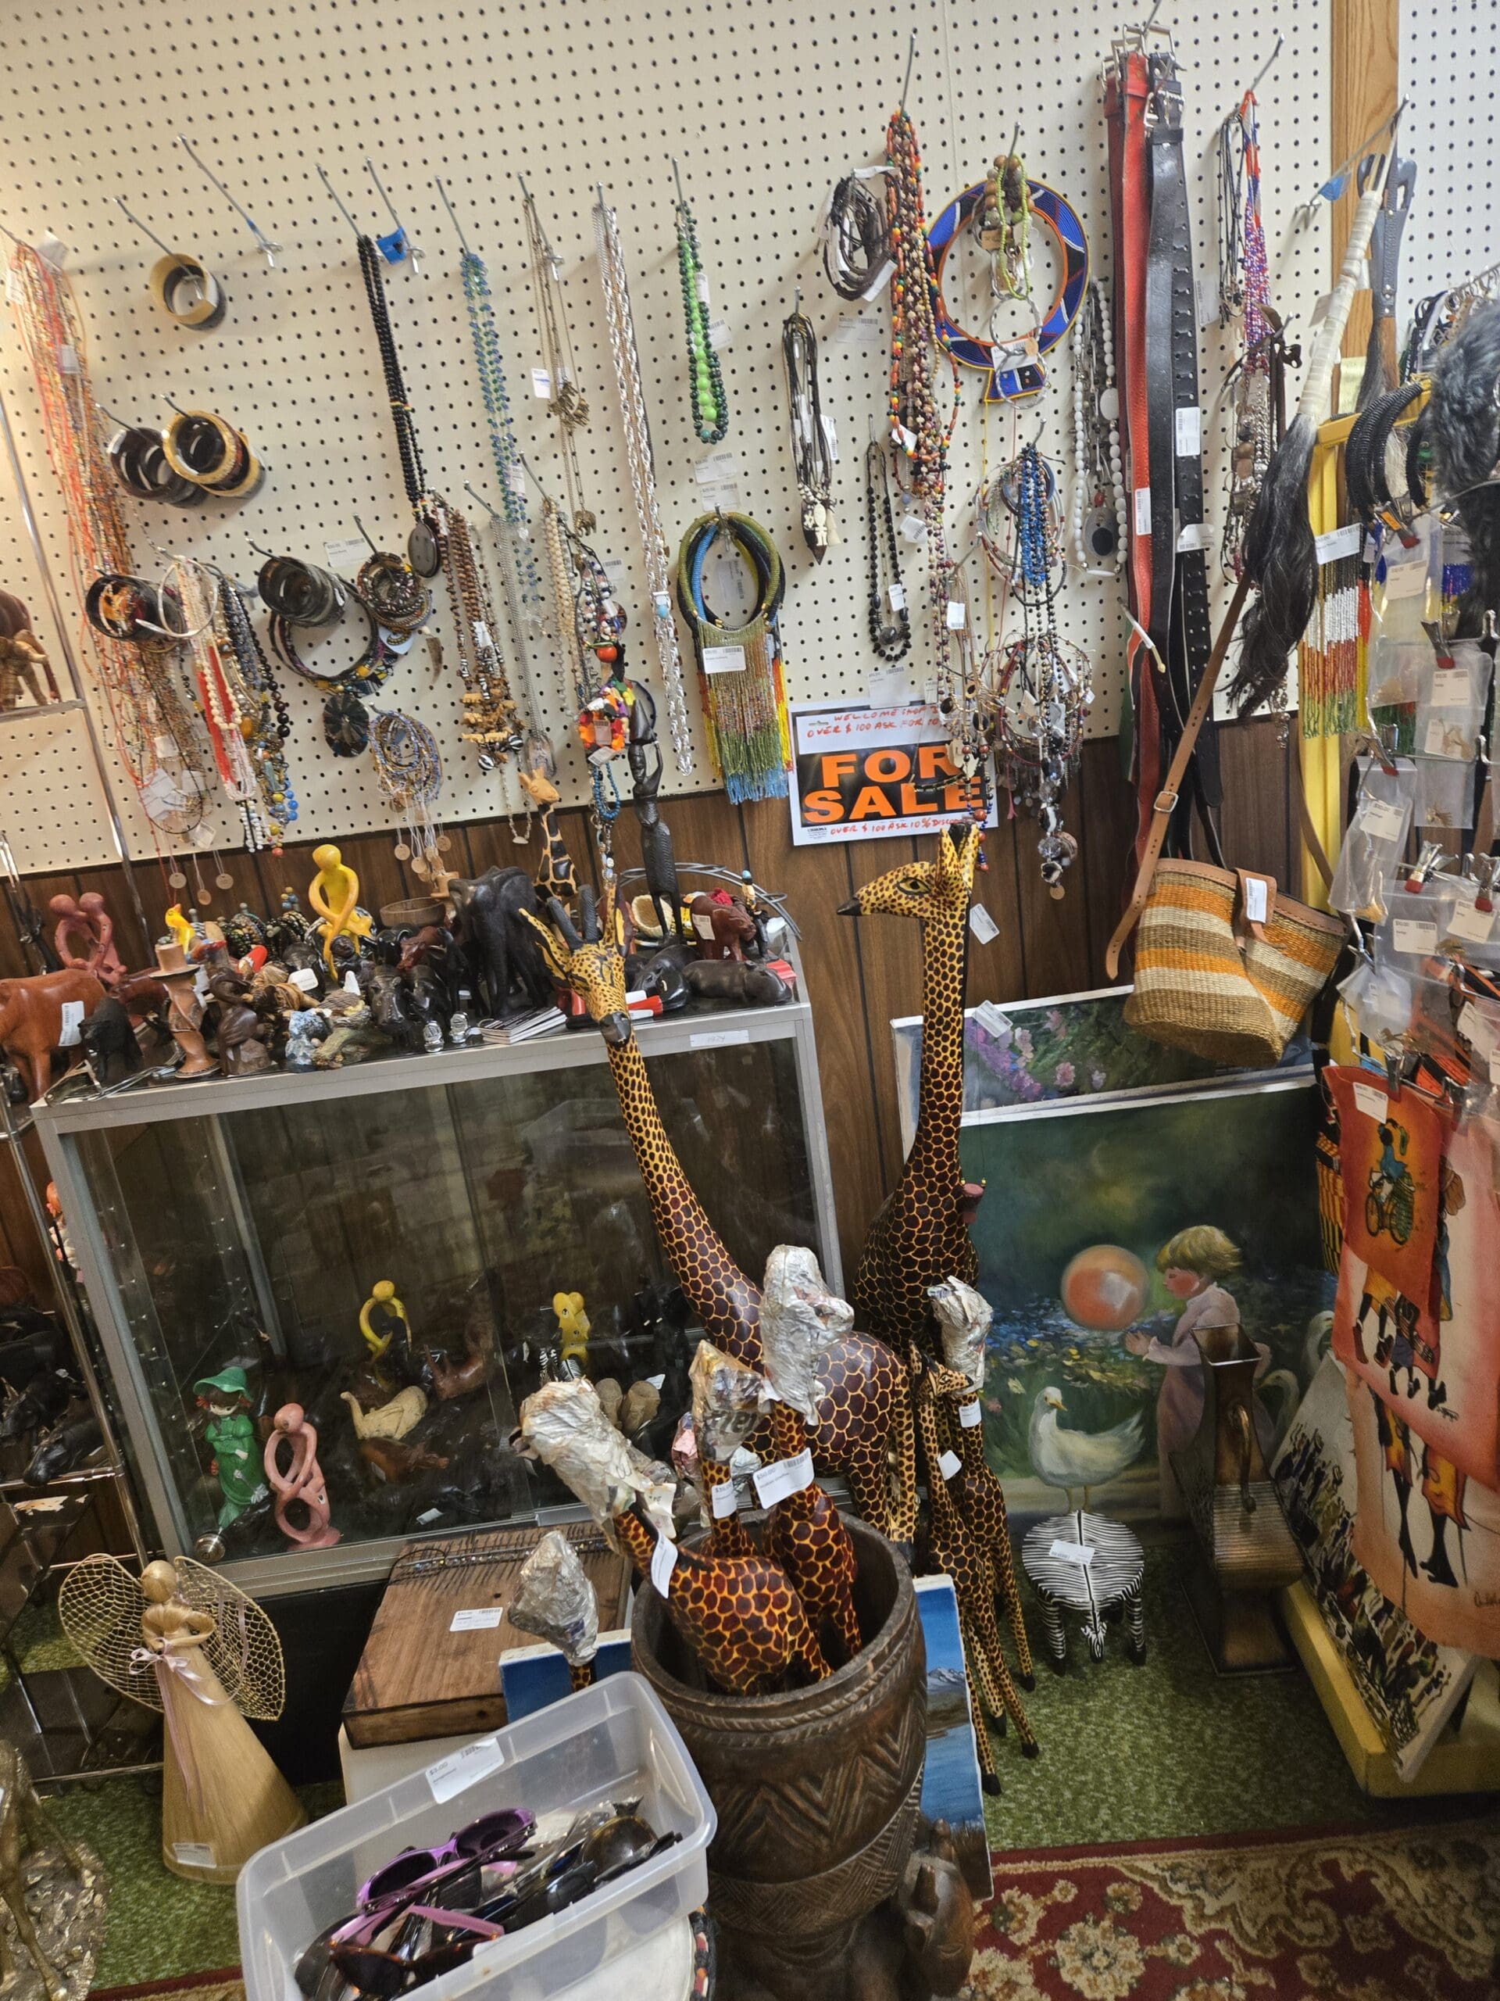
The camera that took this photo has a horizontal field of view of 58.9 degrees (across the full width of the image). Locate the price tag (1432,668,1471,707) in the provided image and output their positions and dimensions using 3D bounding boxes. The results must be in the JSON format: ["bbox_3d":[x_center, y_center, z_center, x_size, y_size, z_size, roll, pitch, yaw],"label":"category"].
[{"bbox_3d":[0.644,-0.286,1.222,0.002,0.032,0.056,-8,13,-3],"label":"price tag"}]

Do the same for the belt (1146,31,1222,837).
[{"bbox_3d":[0.569,-0.642,1.724,0.072,1.010,0.040,-9,18,-1],"label":"belt"}]

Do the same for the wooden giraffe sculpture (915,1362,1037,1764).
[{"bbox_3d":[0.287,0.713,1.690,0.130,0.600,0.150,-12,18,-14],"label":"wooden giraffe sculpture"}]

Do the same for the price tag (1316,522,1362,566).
[{"bbox_3d":[0.677,-0.524,1.527,0.056,0.032,0.002,-20,23,-9],"label":"price tag"}]

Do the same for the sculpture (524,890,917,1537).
[{"bbox_3d":[0.002,0.321,1.612,0.360,0.970,0.150,-16,20,-25],"label":"sculpture"}]

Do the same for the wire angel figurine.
[{"bbox_3d":[-0.737,0.912,1.737,0.270,0.450,0.210,-6,17,6],"label":"wire angel figurine"}]

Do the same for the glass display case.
[{"bbox_3d":[-0.347,0.348,1.856,0.921,0.721,0.405,-7,17,0],"label":"glass display case"}]

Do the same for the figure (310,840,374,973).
[{"bbox_3d":[-0.552,-0.115,1.796,0.083,0.200,0.070,-7,17,0],"label":"figure"}]

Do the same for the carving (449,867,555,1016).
[{"bbox_3d":[-0.318,-0.085,1.714,0.108,0.176,0.155,-4,17,10],"label":"carving"}]

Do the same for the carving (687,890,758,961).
[{"bbox_3d":[-0.041,-0.100,1.833,0.088,0.088,0.046,2,21,27],"label":"carving"}]

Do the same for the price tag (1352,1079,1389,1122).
[{"bbox_3d":[0.654,0.108,1.400,0.002,0.032,0.056,-8,12,-6],"label":"price tag"}]

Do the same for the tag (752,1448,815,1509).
[{"bbox_3d":[0.030,0.424,1.180,0.056,0.030,0.008,-18,-2,0],"label":"tag"}]

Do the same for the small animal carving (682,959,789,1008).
[{"bbox_3d":[-0.015,-0.028,1.674,0.122,0.045,0.057,0,20,23],"label":"small animal carving"}]

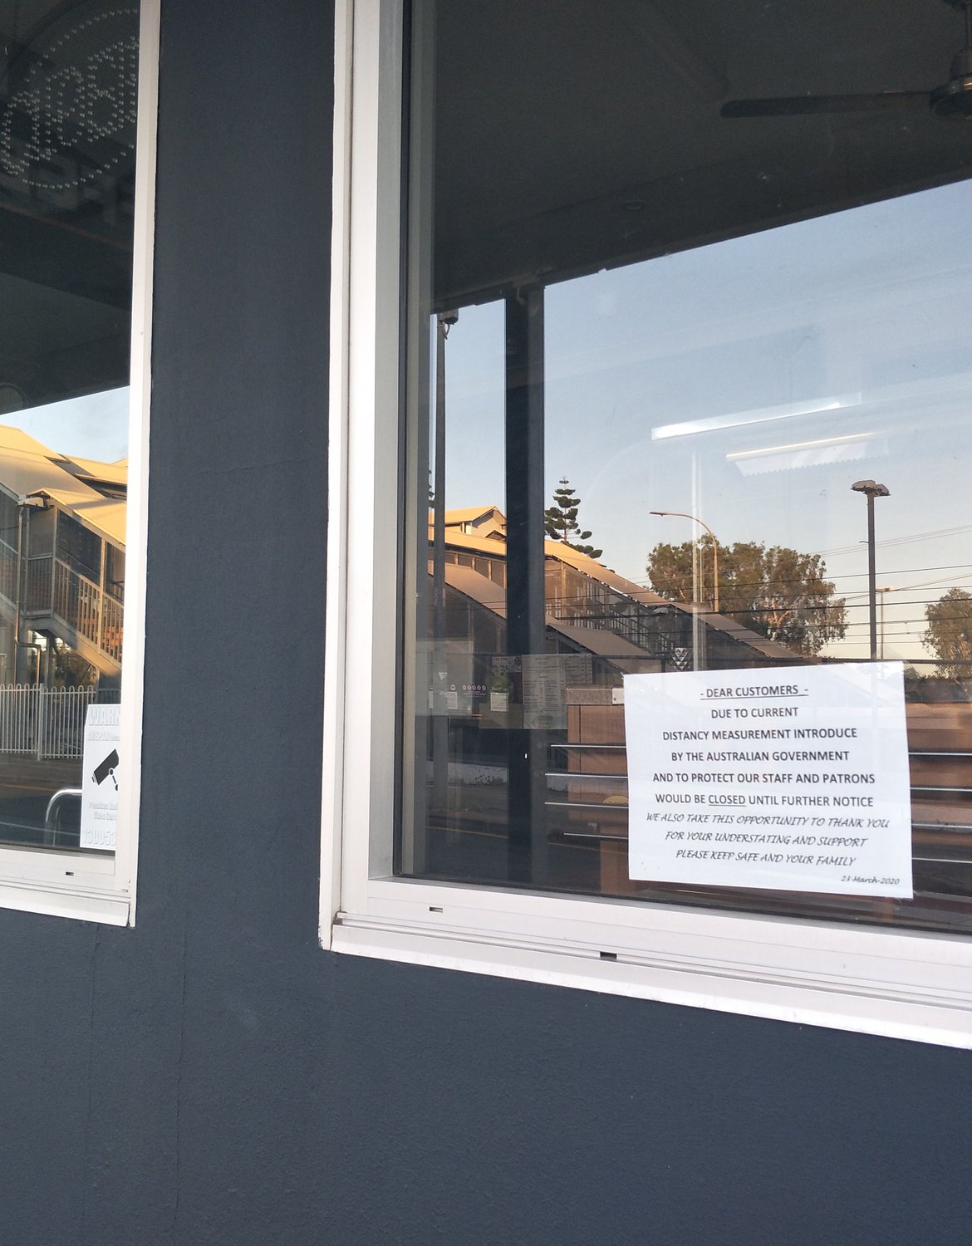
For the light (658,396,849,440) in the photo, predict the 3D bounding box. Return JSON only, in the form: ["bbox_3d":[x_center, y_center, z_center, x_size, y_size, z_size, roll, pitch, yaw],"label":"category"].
[{"bbox_3d":[1.524,-1.164,6.622,1.200,0.080,0.120,-3,-6,34],"label":"light"}]

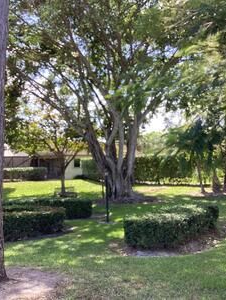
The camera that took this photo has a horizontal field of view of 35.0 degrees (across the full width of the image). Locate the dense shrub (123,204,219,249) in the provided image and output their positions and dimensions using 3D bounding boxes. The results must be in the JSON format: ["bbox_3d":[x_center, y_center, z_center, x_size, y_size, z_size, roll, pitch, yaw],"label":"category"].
[{"bbox_3d":[1.400,1.618,7.948,1.350,0.520,2.850,-1,-2,37],"label":"dense shrub"}]

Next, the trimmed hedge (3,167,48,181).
[{"bbox_3d":[-8.500,2.143,33.446,4.500,1.250,1.300,0,-2,-3],"label":"trimmed hedge"}]

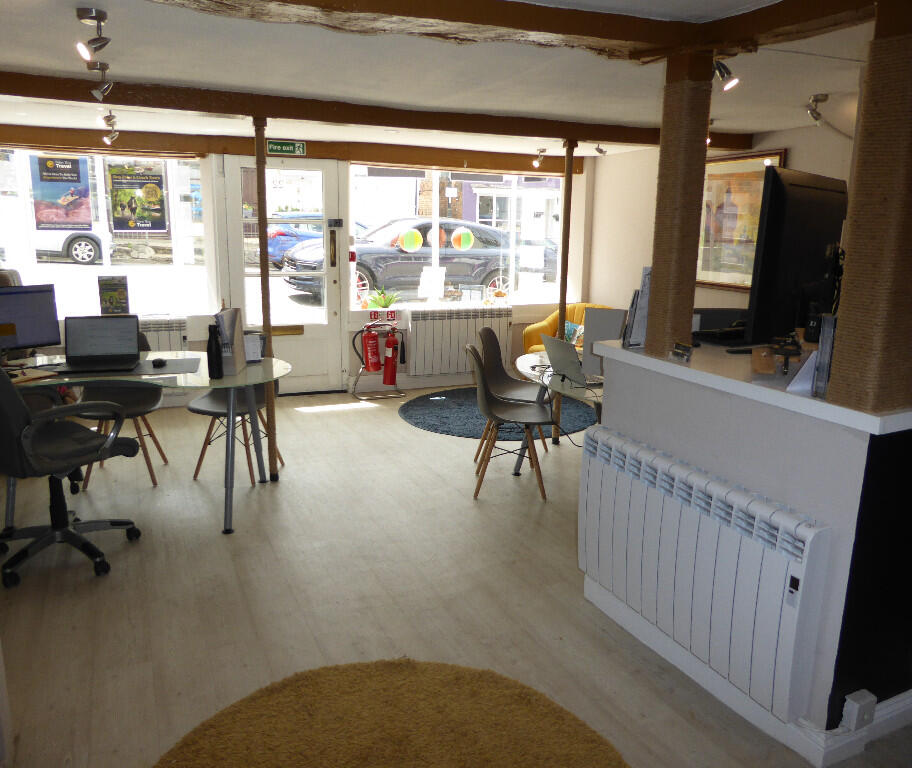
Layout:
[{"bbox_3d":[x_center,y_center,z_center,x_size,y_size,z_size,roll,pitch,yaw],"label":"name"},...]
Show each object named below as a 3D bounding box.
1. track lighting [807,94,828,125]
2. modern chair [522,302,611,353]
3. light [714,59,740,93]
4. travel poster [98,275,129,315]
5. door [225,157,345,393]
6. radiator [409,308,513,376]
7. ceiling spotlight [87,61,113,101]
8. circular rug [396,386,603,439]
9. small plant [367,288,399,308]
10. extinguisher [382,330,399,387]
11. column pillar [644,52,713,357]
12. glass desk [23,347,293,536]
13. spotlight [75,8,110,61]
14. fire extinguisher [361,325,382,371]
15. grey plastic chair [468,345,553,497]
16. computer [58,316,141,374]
[{"bbox_3d":[1.953,-1.482,3.820,0.110,0.160,0.110,-3,13,-18],"label":"track lighting"},{"bbox_3d":[1.074,-0.318,6.553,0.740,0.780,0.720,9,15,33],"label":"modern chair"},{"bbox_3d":[1.101,-1.264,2.900,0.110,0.140,0.110,-2,13,-12],"label":"light"},{"bbox_3d":[-2.661,-0.691,5.511,0.205,0.300,0.030,-2,13,-12],"label":"travel poster"},{"bbox_3d":[-1.414,-0.850,5.885,0.898,1.949,0.060,-4,14,-19],"label":"door"},{"bbox_3d":[0.030,-0.390,6.321,0.969,0.591,0.100,-4,14,-19],"label":"radiator"},{"bbox_3d":[-1.521,-1.288,3.035,0.085,0.140,0.100,12,17,39],"label":"ceiling spotlight"},{"bbox_3d":[0.337,0.210,5.883,1.660,0.020,1.660,1,12,0],"label":"circular rug"},{"bbox_3d":[-0.633,-0.747,6.188,0.260,0.170,0.260,-4,14,-19],"label":"small plant"},{"bbox_3d":[-0.572,-0.227,6.342,0.140,0.500,0.140,-2,13,-11],"label":"extinguisher"},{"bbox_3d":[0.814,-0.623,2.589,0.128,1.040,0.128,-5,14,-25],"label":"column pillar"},{"bbox_3d":[-1.624,0.270,3.844,1.480,0.730,0.980,1,12,0],"label":"glass desk"},{"bbox_3d":[-1.150,-1.103,2.250,0.105,0.135,0.085,-12,18,-44],"label":"spotlight"},{"bbox_3d":[-0.716,-0.301,6.014,0.160,0.410,0.170,-7,13,-10],"label":"fire extinguisher"},{"bbox_3d":[0.309,0.195,4.006,0.510,0.820,0.465,2,13,3],"label":"grey plastic chair"},{"bbox_3d":[-1.835,-0.219,3.654,0.360,0.251,0.273,-4,14,-20],"label":"computer"}]

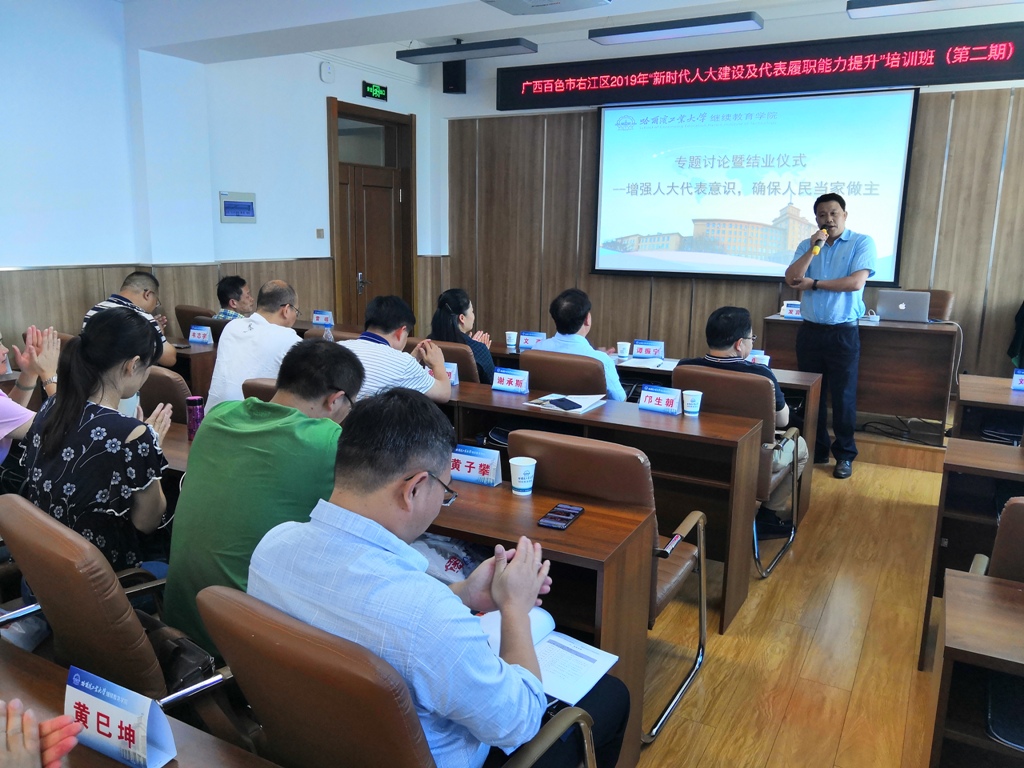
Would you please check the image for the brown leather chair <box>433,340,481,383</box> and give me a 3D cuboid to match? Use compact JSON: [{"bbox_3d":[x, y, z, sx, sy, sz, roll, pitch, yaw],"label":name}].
[{"bbox_3d":[-0.235,0.184,4.377,0.566,0.914,0.646,7,13,27],"label":"brown leather chair"}]

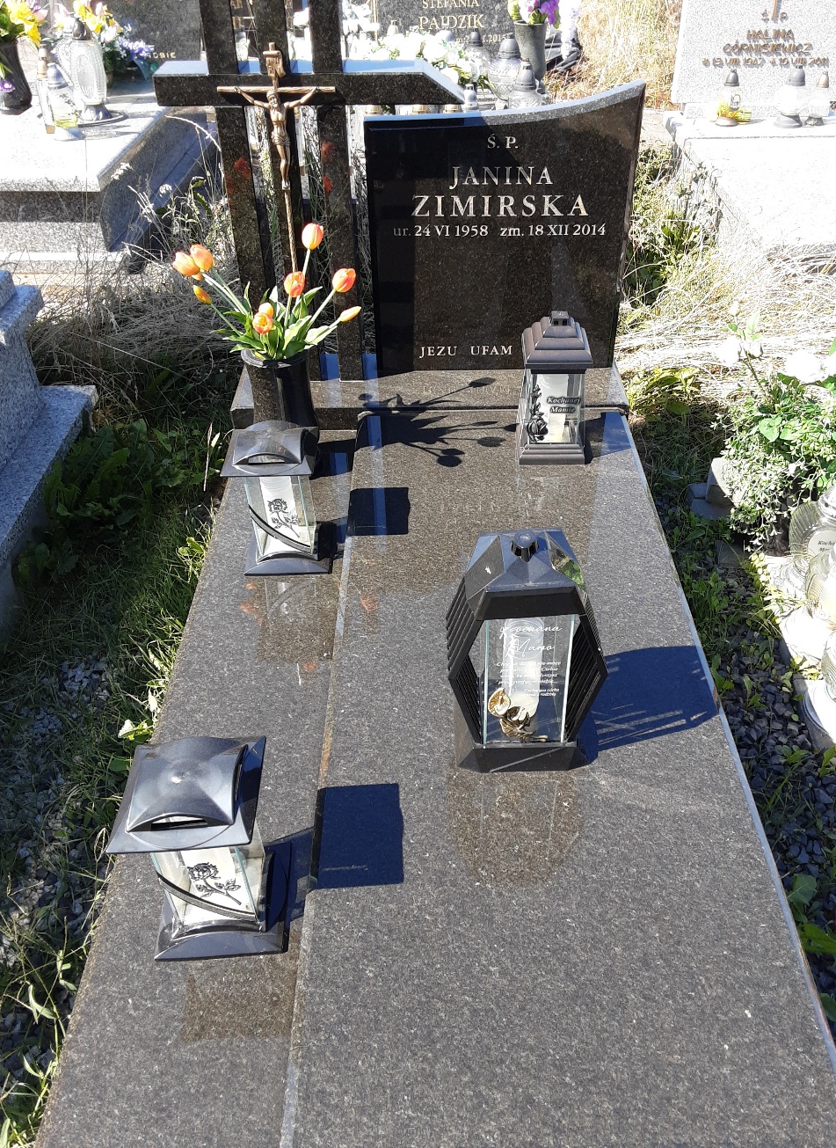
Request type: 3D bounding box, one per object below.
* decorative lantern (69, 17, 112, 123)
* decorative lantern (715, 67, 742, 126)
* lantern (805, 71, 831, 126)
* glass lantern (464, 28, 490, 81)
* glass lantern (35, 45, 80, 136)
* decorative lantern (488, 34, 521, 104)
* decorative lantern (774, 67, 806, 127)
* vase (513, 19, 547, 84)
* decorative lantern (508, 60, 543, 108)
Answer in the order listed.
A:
[{"bbox_3d":[-1.309,-2.019,3.714,0.148,0.359,0.148,-1,39,0],"label":"decorative lantern"},{"bbox_3d":[1.240,-1.903,3.701,0.105,0.193,0.105,-1,39,0],"label":"decorative lantern"},{"bbox_3d":[1.579,-1.886,3.677,0.094,0.186,0.094,-1,39,0],"label":"lantern"},{"bbox_3d":[0.268,-2.372,4.256,0.125,0.217,0.125,-1,39,0],"label":"glass lantern"},{"bbox_3d":[-1.544,-2.052,3.944,0.150,0.310,0.130,-4,39,-3],"label":"glass lantern"},{"bbox_3d":[0.404,-2.303,4.214,0.158,0.270,0.158,-1,39,1],"label":"decorative lantern"},{"bbox_3d":[1.470,-1.887,3.666,0.119,0.205,0.119,-1,39,0],"label":"decorative lantern"},{"bbox_3d":[0.503,-2.320,4.151,0.155,0.262,0.155,-1,39,0],"label":"vase"},{"bbox_3d":[0.443,-1.975,3.819,0.145,0.265,0.145,-1,39,1],"label":"decorative lantern"}]

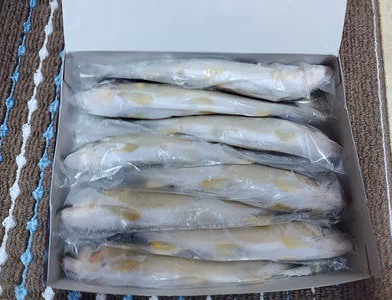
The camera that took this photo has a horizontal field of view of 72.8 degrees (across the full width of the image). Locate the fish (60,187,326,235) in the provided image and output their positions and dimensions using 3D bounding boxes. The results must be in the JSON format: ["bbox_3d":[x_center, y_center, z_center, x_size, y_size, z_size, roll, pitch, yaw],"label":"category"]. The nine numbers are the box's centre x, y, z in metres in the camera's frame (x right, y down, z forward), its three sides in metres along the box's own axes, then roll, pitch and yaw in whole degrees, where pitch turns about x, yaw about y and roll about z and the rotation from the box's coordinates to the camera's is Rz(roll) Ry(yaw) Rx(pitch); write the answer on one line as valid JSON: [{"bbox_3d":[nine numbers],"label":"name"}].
[{"bbox_3d":[-0.004,0.056,0.243,0.236,0.034,0.038,0,79,-2],"label":"fish"}]

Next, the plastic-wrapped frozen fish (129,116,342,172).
[{"bbox_3d":[0.032,-0.014,0.260,0.227,0.034,0.034,7,79,-1],"label":"plastic-wrapped frozen fish"}]

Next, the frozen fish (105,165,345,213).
[{"bbox_3d":[0.025,0.039,0.271,0.237,0.038,0.037,5,78,0],"label":"frozen fish"}]

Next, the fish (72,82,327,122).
[{"bbox_3d":[0.007,-0.043,0.263,0.255,0.034,0.035,4,79,-2],"label":"fish"}]

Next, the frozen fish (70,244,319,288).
[{"bbox_3d":[-0.004,0.105,0.234,0.223,0.034,0.033,2,79,-2],"label":"frozen fish"}]

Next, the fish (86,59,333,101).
[{"bbox_3d":[0.017,-0.076,0.270,0.251,0.034,0.041,1,79,-2],"label":"fish"}]

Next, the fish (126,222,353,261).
[{"bbox_3d":[0.032,0.082,0.239,0.225,0.034,0.035,2,79,-2],"label":"fish"}]

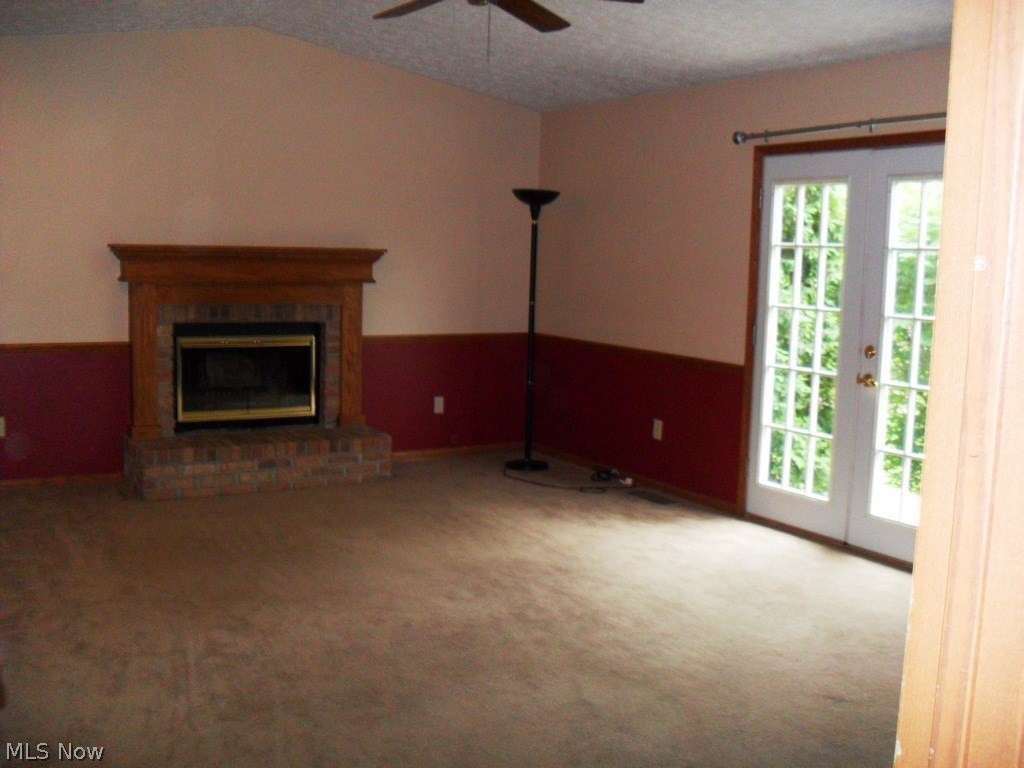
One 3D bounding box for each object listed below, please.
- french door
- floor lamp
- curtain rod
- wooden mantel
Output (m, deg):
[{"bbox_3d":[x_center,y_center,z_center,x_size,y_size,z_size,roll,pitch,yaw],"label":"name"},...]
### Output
[{"bbox_3d":[1.734,-0.163,5.180,0.078,1.991,1.453,-3,8,-32],"label":"french door"},{"bbox_3d":[0.138,-0.347,6.956,0.322,1.857,0.322,2,7,0],"label":"floor lamp"},{"bbox_3d":[1.704,-1.248,4.998,0.117,0.083,1.745,-3,8,-32],"label":"curtain rod"},{"bbox_3d":[-1.594,-0.264,6.438,1.667,1.160,0.224,-3,8,-32],"label":"wooden mantel"}]

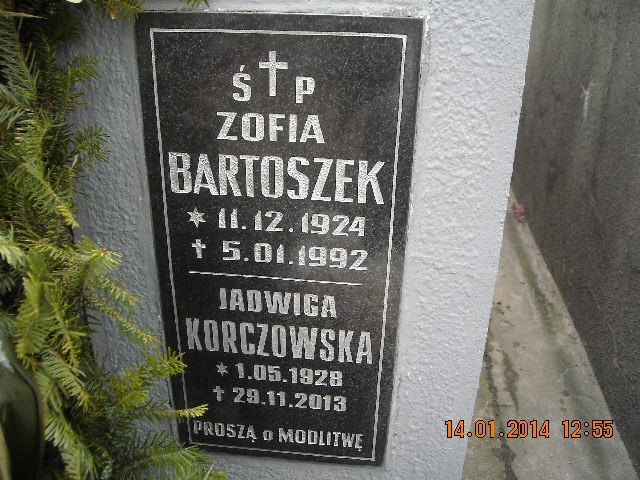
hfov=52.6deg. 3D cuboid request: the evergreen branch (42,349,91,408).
[{"bbox_3d":[-0.317,0.173,0.810,0.034,0.088,0.028,-40,13,-24],"label":"evergreen branch"}]

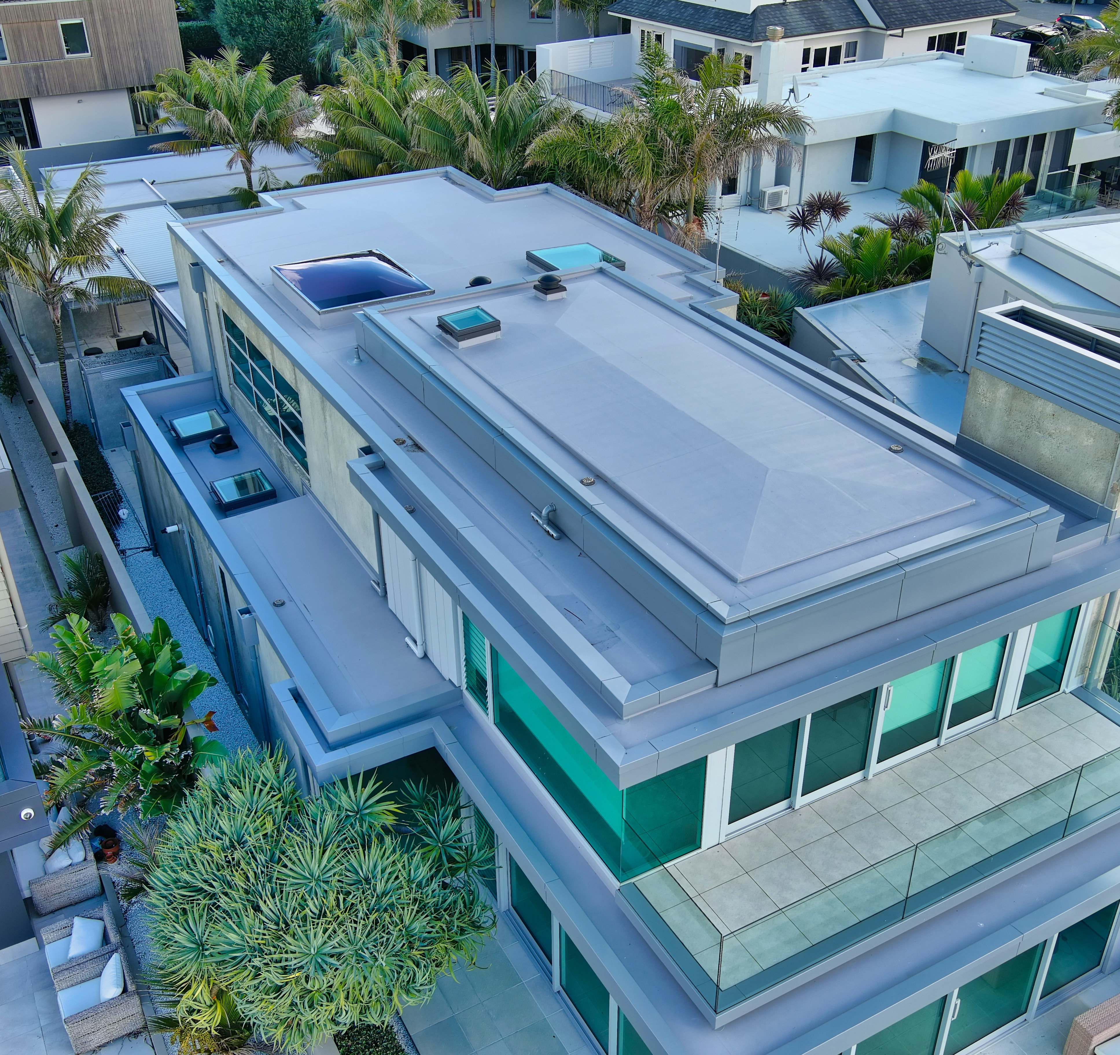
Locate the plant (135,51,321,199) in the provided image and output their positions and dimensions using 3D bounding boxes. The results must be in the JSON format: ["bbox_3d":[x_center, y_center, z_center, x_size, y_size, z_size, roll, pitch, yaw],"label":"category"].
[{"bbox_3d":[-8.037,-8.504,31.880,4.200,6.500,4.200,-1,31,0],"label":"plant"}]

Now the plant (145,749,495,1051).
[{"bbox_3d":[-2.631,4.363,14.820,3.650,3.200,3.500,0,31,0],"label":"plant"}]

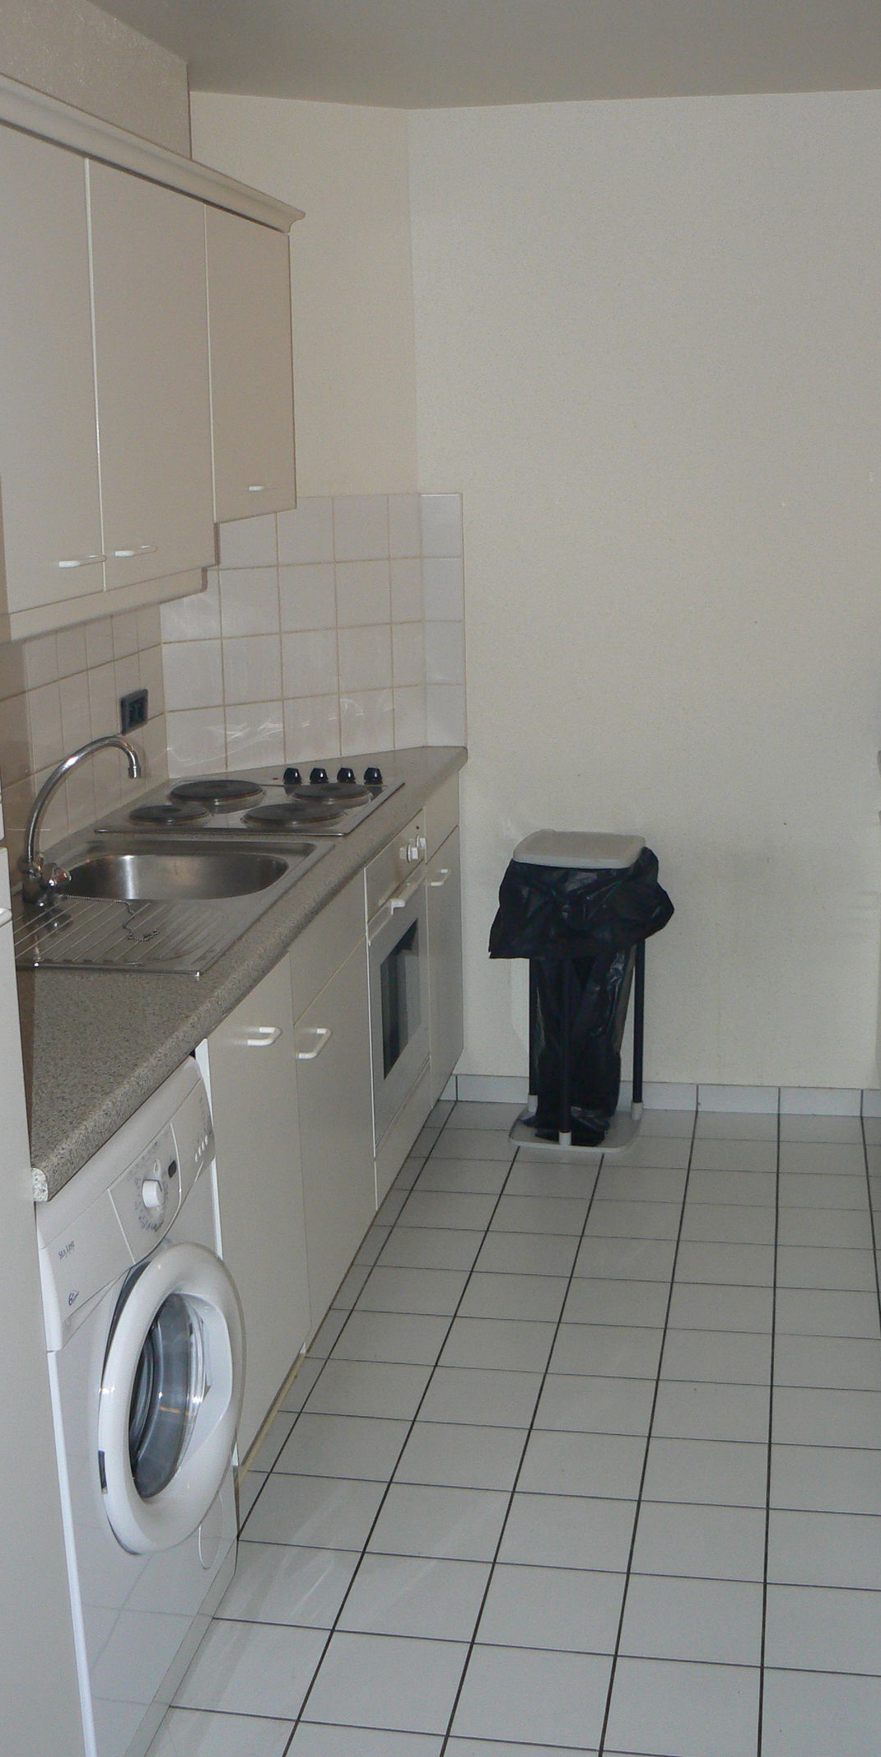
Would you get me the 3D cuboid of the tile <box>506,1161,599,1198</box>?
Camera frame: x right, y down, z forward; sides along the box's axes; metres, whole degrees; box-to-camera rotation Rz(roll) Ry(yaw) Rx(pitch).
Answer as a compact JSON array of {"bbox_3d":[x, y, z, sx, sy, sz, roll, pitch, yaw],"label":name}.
[{"bbox_3d":[0.254,0.684,4.105,0.200,0.010,0.200,1,13,10],"label":"tile"}]

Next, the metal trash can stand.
[{"bbox_3d":[0.332,0.259,4.332,0.410,0.720,0.300,2,14,15],"label":"metal trash can stand"}]

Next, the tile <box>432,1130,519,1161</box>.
[{"bbox_3d":[0.094,0.636,4.332,0.200,0.010,0.200,1,13,10],"label":"tile"}]

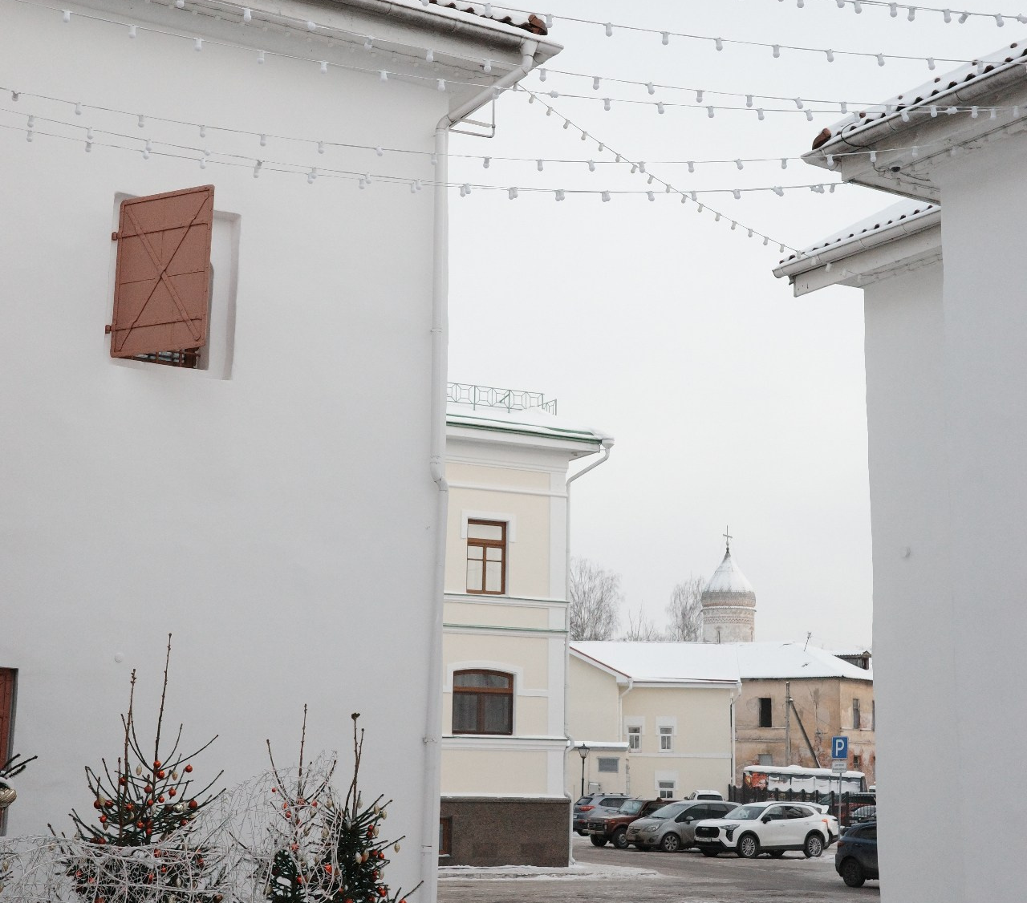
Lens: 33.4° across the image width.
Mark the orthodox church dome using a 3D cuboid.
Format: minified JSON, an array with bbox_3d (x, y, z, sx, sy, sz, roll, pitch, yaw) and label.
[{"bbox_3d":[17.955,11.564,143.000,4.529,9.963,4.529,0,-11,7],"label":"orthodox church dome"}]

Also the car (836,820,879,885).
[{"bbox_3d":[9.054,8.862,37.756,1.820,1.600,4.400,7,-12,-29],"label":"car"}]

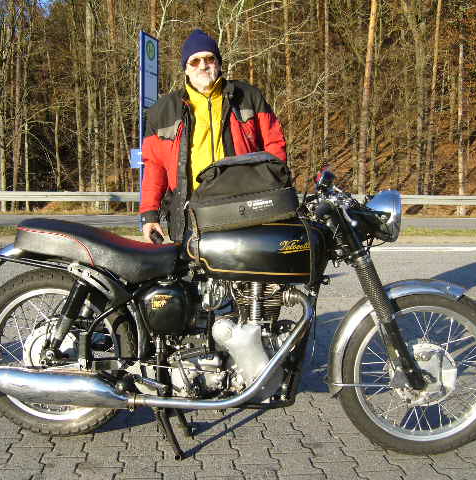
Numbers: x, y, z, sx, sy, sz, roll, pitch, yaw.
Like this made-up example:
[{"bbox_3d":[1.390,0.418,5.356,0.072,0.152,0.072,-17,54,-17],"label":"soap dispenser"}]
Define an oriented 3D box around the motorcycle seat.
[{"bbox_3d":[-0.503,0.034,2.443,0.604,0.228,0.247,1,3,2],"label":"motorcycle seat"}]

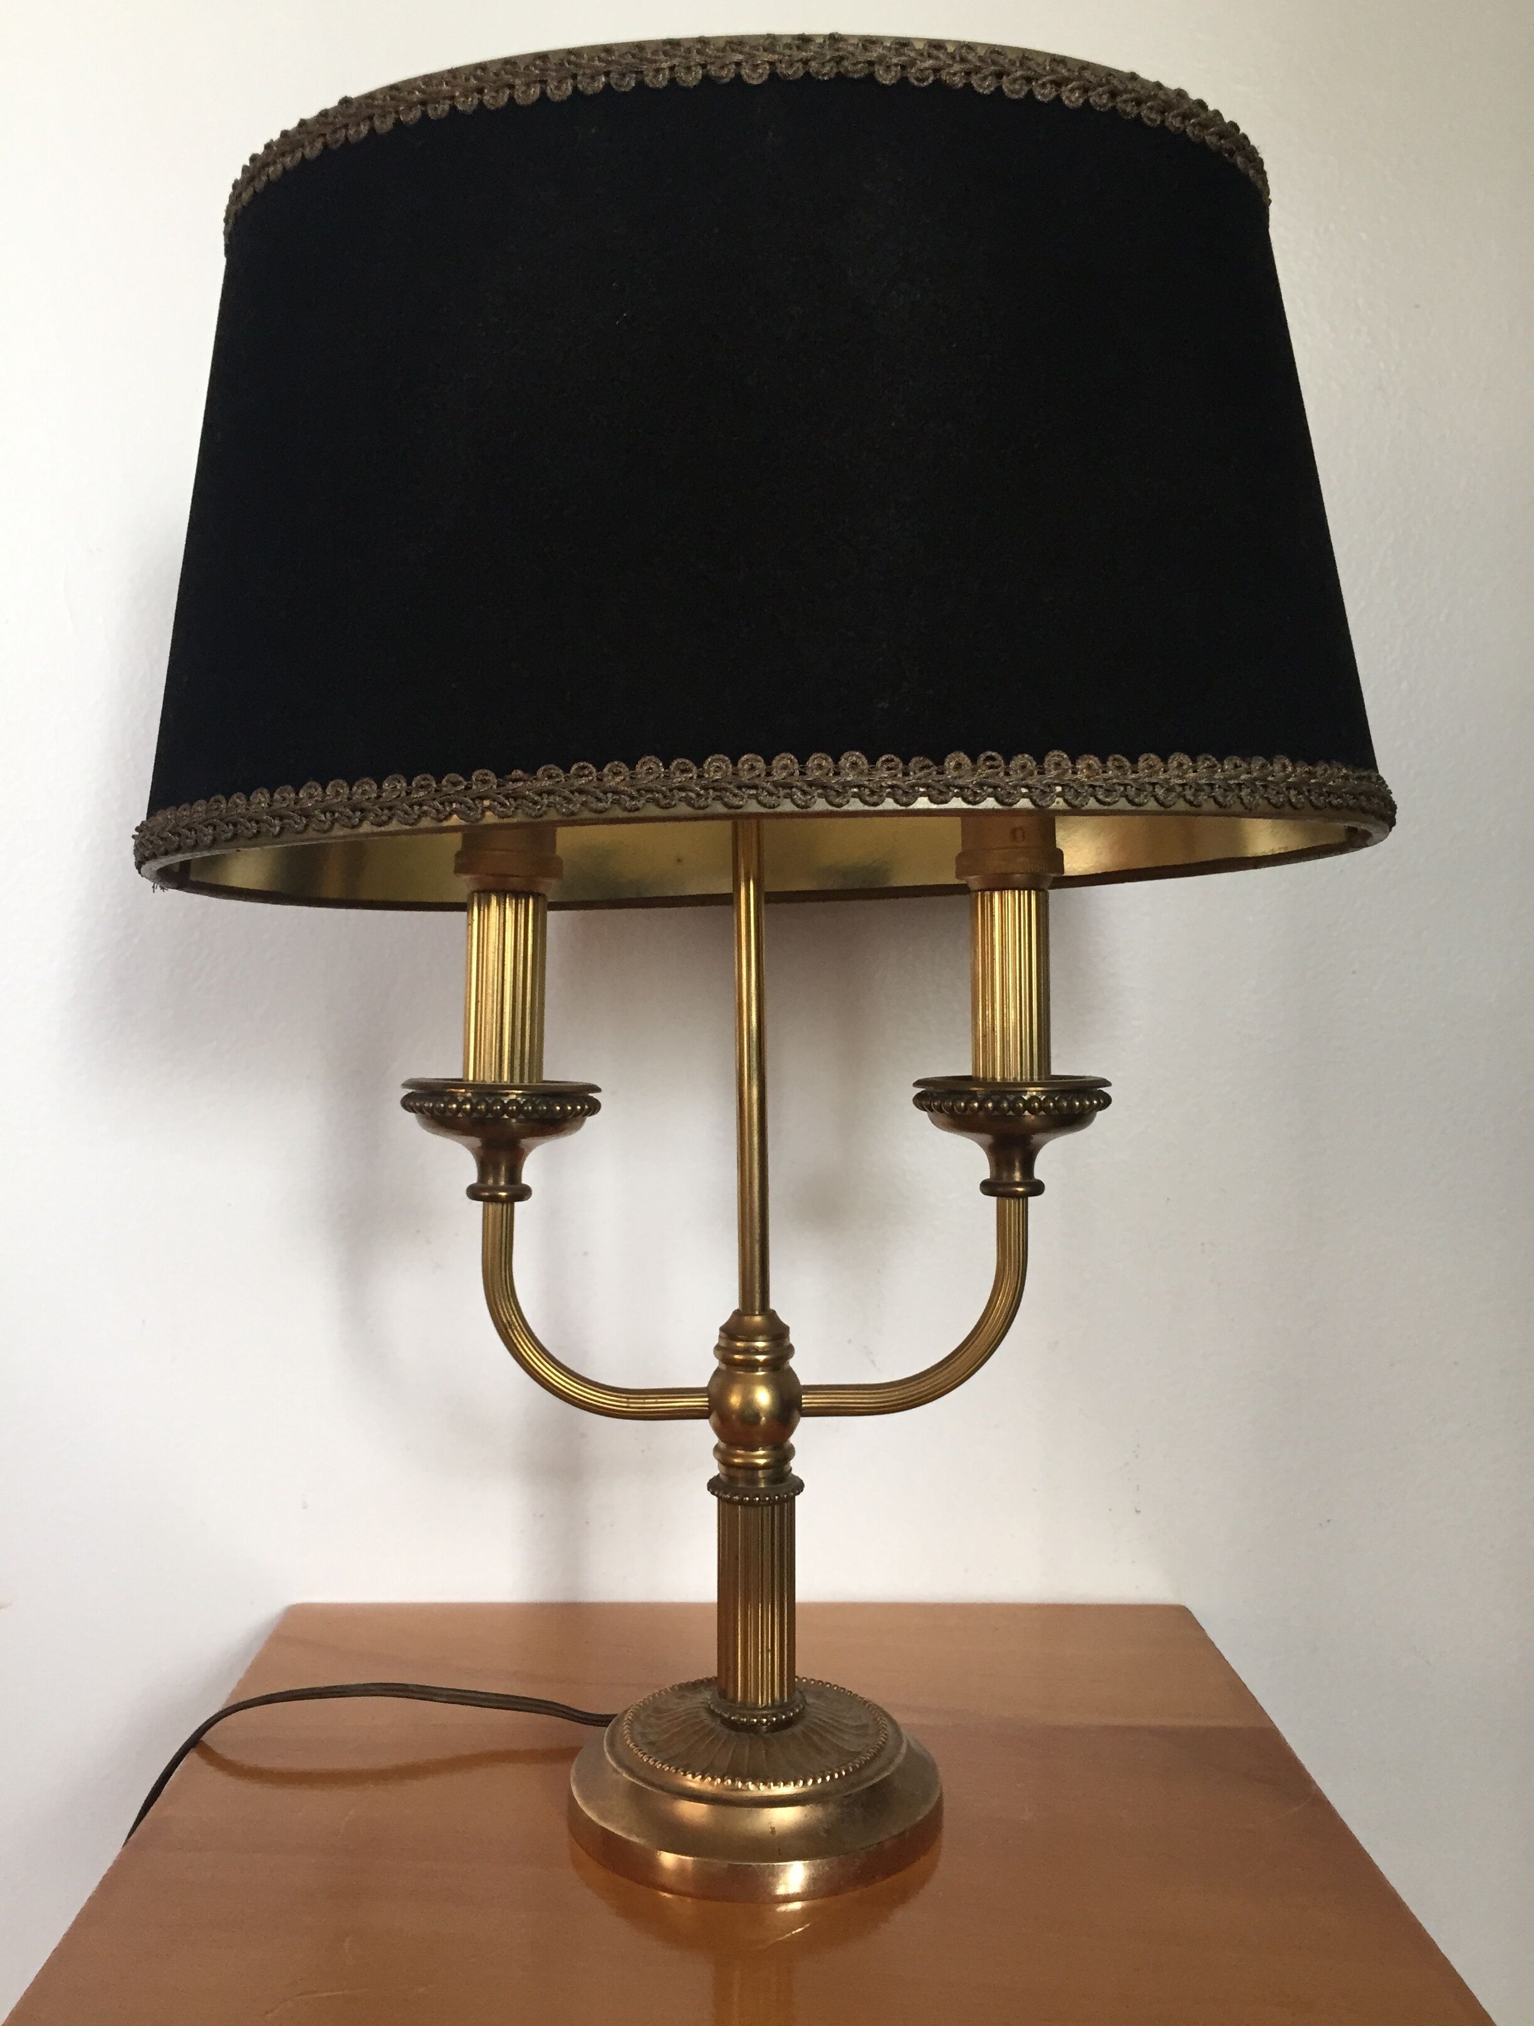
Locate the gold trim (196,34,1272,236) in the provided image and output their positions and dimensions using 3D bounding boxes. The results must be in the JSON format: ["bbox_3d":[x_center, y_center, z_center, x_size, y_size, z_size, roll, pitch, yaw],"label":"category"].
[{"bbox_3d":[-0.004,-0.227,0.501,0.310,0.015,0.190,-2,-1,1],"label":"gold trim"}]

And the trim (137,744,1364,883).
[{"bbox_3d":[0.001,-0.051,0.497,0.360,0.015,0.240,-2,-1,1],"label":"trim"}]

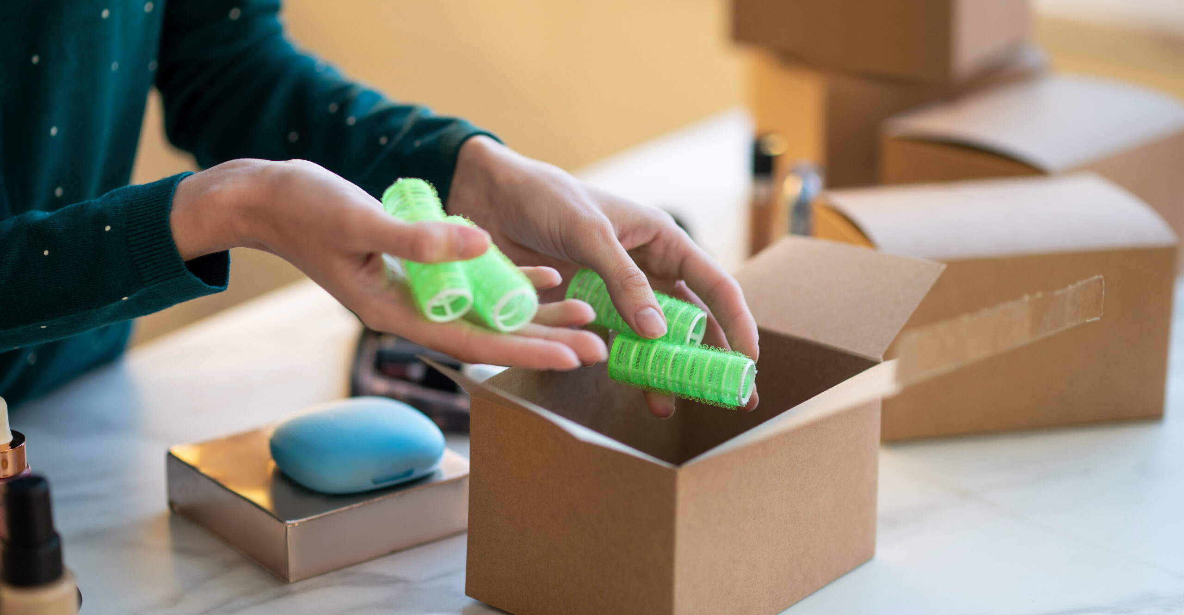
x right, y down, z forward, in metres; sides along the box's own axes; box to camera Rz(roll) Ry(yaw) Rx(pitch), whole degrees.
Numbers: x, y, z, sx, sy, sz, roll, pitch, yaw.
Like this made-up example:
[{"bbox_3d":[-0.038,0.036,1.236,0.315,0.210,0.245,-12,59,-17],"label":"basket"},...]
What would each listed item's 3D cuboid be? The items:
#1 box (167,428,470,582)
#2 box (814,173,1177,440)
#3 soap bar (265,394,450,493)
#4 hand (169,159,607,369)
[{"bbox_3d":[-0.129,0.088,1.356,0.112,0.030,0.105,-15,26,-36],"label":"box"},{"bbox_3d":[0.215,-0.004,1.516,0.160,0.104,0.117,-4,21,-13],"label":"box"},{"bbox_3d":[-0.111,0.063,1.333,0.082,0.033,0.066,-11,24,-30],"label":"soap bar"},{"bbox_3d":[-0.085,-0.019,1.197,0.193,0.056,0.084,17,31,12],"label":"hand"}]

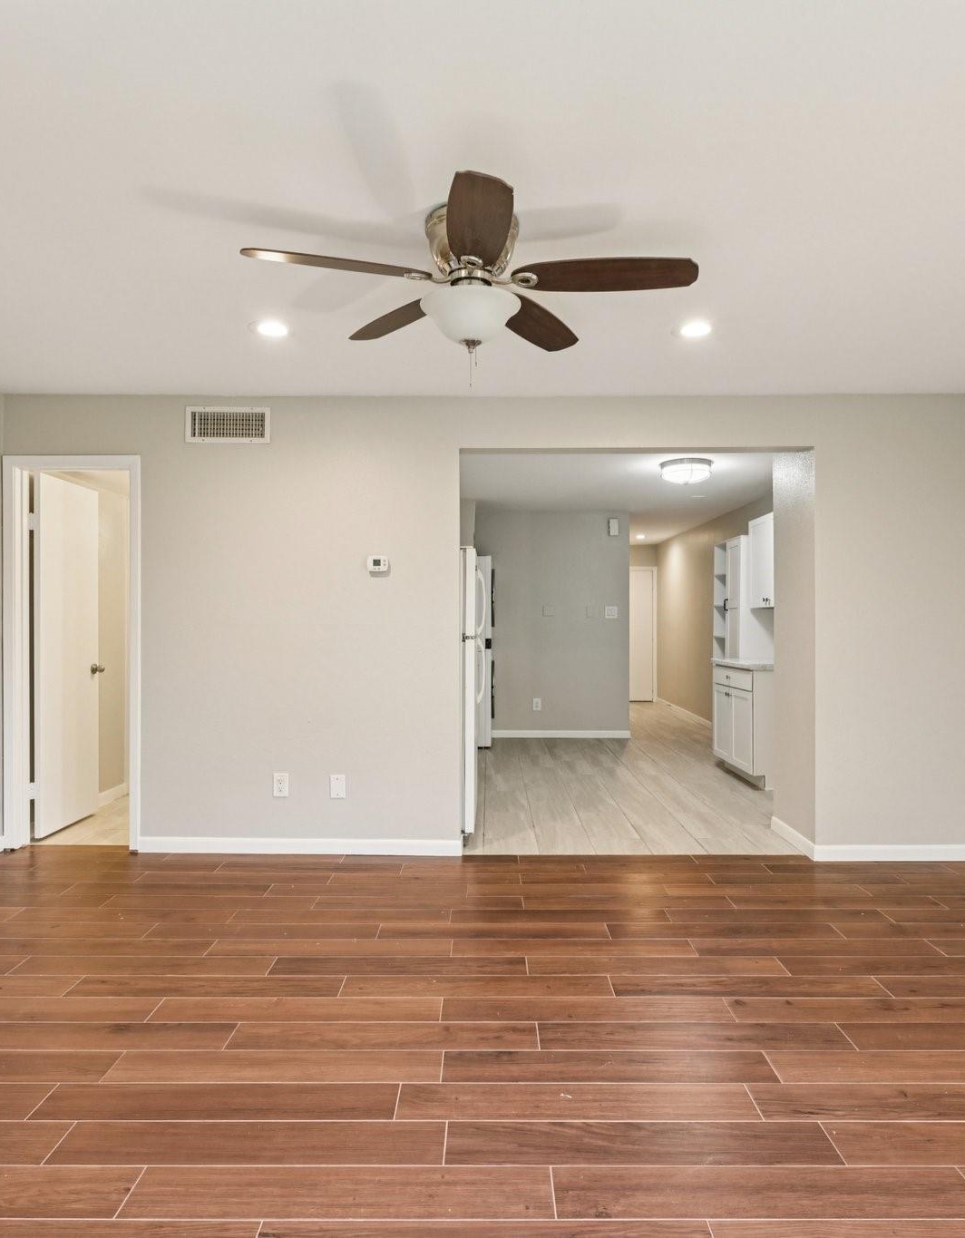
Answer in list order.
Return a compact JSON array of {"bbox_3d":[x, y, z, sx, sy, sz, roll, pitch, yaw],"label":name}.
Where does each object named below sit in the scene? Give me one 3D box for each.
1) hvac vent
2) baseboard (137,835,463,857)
[{"bbox_3d":[-1.344,-1.025,3.822,0.445,0.190,0.020,0,0,0],"label":"hvac vent"},{"bbox_3d":[-0.963,1.200,3.815,1.720,0.084,0.018,0,0,0],"label":"baseboard"}]

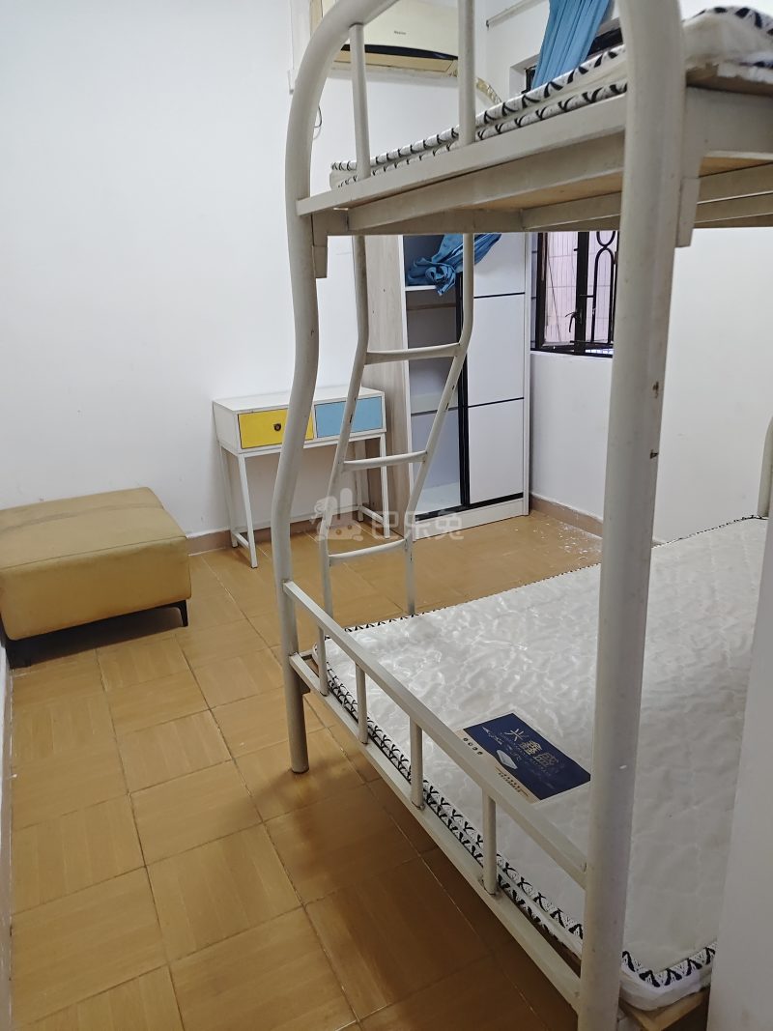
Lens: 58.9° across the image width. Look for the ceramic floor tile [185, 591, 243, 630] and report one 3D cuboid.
[{"bbox_3d":[-0.804,0.441,3.027,0.298,0.010,0.298,-11,20,-25],"label":"ceramic floor tile"}]

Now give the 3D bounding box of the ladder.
[{"bbox_3d":[0.006,-0.200,1.667,0.299,1.359,0.347,-12,20,-25],"label":"ladder"}]

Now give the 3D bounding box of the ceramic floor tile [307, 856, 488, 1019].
[{"bbox_3d":[0.015,0.898,1.486,0.300,0.010,0.300,-11,20,-25],"label":"ceramic floor tile"}]

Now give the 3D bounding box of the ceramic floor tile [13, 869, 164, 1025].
[{"bbox_3d":[-0.651,0.929,1.493,0.289,0.010,0.300,-11,20,-25],"label":"ceramic floor tile"}]

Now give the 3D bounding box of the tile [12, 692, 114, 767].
[{"bbox_3d":[-1.061,0.703,2.261,0.294,0.010,0.300,-11,20,-25],"label":"tile"}]

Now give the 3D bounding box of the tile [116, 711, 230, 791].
[{"bbox_3d":[-0.662,0.726,2.134,0.298,0.010,0.298,-11,20,-25],"label":"tile"}]

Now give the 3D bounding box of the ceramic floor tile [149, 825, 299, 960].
[{"bbox_3d":[-0.389,0.880,1.622,0.298,0.010,0.298,-11,20,-25],"label":"ceramic floor tile"}]

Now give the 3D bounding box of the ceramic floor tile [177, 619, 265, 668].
[{"bbox_3d":[-0.668,0.518,2.771,0.298,0.010,0.298,-11,20,-25],"label":"ceramic floor tile"}]

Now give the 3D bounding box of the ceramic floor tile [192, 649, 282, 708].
[{"bbox_3d":[-0.531,0.595,2.515,0.298,0.010,0.298,-11,20,-25],"label":"ceramic floor tile"}]

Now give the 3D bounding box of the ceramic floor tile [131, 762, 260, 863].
[{"bbox_3d":[-0.526,0.803,1.878,0.298,0.010,0.298,-11,20,-25],"label":"ceramic floor tile"}]

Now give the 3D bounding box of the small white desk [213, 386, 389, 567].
[{"bbox_3d":[-0.429,-0.236,3.749,0.815,0.818,0.378,-12,20,-25],"label":"small white desk"}]

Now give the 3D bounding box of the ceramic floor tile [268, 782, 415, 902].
[{"bbox_3d":[-0.122,0.826,1.748,0.298,0.010,0.298,-11,20,-25],"label":"ceramic floor tile"}]

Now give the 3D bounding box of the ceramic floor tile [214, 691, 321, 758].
[{"bbox_3d":[-0.394,0.671,2.255,0.300,0.010,0.300,-11,20,-25],"label":"ceramic floor tile"}]

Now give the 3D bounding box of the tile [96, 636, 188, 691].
[{"bbox_3d":[-0.933,0.574,2.642,0.300,0.010,0.300,-11,20,-25],"label":"tile"}]

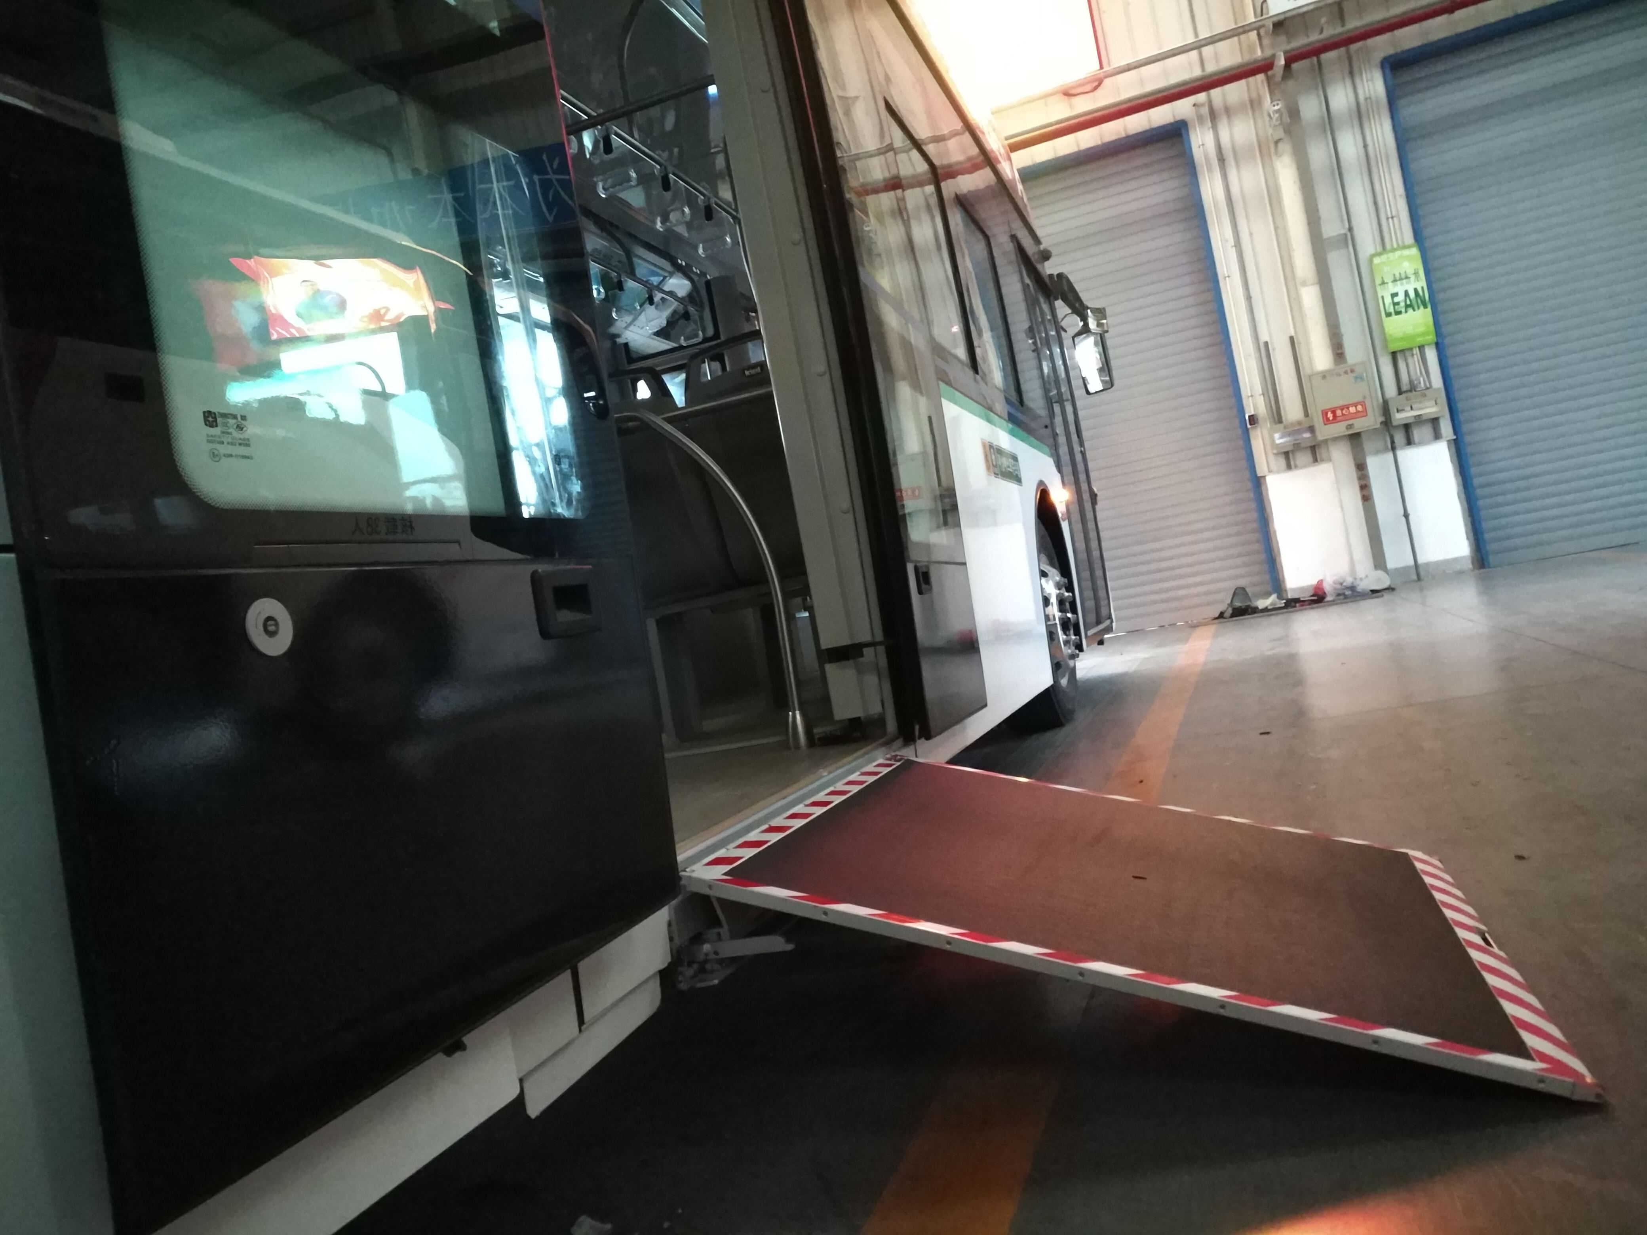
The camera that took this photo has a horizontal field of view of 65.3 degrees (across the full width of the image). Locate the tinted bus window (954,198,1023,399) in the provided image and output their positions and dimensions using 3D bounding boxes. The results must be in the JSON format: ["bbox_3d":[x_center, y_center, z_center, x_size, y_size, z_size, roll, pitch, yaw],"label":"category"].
[{"bbox_3d":[0.714,-1.354,5.619,0.050,0.780,0.840,-11,-1,18],"label":"tinted bus window"}]

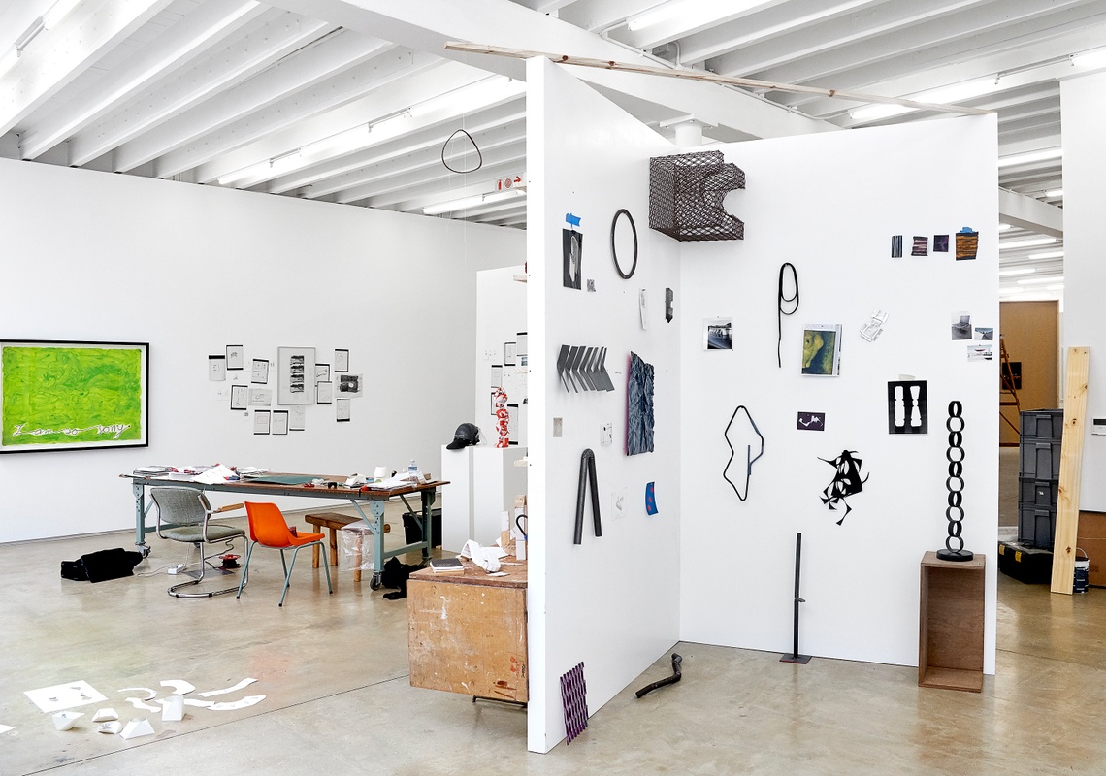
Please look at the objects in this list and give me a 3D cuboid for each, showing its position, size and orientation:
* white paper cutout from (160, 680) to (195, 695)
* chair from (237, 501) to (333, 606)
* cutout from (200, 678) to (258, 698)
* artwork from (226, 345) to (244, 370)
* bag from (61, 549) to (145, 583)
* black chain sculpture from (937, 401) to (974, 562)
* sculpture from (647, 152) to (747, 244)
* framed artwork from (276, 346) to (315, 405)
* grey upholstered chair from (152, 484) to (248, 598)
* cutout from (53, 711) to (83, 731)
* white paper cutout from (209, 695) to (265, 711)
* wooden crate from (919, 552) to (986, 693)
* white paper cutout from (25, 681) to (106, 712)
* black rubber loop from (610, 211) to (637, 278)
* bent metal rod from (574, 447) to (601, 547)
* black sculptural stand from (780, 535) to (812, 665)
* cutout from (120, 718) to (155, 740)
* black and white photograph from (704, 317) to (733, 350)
[{"bbox_3d":[-2.013,1.600,4.692,0.120,0.010,0.284,-1,1,-44],"label":"white paper cutout"},{"bbox_3d":[-2.040,1.211,6.647,0.480,0.740,0.530,0,1,36],"label":"chair"},{"bbox_3d":[-1.759,1.640,4.748,0.127,0.020,0.305,0,0,36],"label":"cutout"},{"bbox_3d":[-3.784,-0.357,10.401,0.193,0.282,0.008,0,0,-40],"label":"artwork"},{"bbox_3d":[-3.870,1.536,7.519,0.590,0.190,0.400,0,0,-14],"label":"bag"},{"bbox_3d":[2.221,0.503,4.814,0.203,0.872,0.203,0,1,21],"label":"black chain sculpture"},{"bbox_3d":[0.859,-1.112,5.148,0.450,0.410,0.520,0,1,21],"label":"sculpture"},{"bbox_3d":[-3.186,-0.144,10.889,0.488,0.715,0.040,0,0,-40],"label":"framed artwork"},{"bbox_3d":[-2.860,1.230,7.118,0.570,0.810,0.550,0,0,22],"label":"grey upholstered chair"},{"bbox_3d":[-2.345,1.617,4.222,0.140,0.070,0.095,0,0,-17],"label":"cutout"},{"bbox_3d":[-1.594,1.603,4.438,0.300,0.010,0.143,-1,1,-37],"label":"white paper cutout"},{"bbox_3d":[2.244,1.313,4.943,0.317,0.680,0.350,0,0,24],"label":"wooden crate"},{"bbox_3d":[-2.610,1.643,4.673,0.293,0.012,0.419,0,0,-44],"label":"white paper cutout"},{"bbox_3d":[0.403,-0.786,4.776,0.027,0.390,0.390,0,0,26],"label":"black rubber loop"},{"bbox_3d":[0.172,0.512,4.199,0.040,0.435,0.274,0,1,27],"label":"bent metal rod"},{"bbox_3d":[1.482,1.267,5.309,0.155,0.765,0.172,0,0,24],"label":"black sculptural stand"},{"bbox_3d":[-1.980,1.619,4.170,0.135,0.068,0.090,0,0,-38],"label":"cutout"},{"bbox_3d":[1.018,-0.330,5.372,0.182,0.200,0.010,0,1,21],"label":"black and white photograph"}]

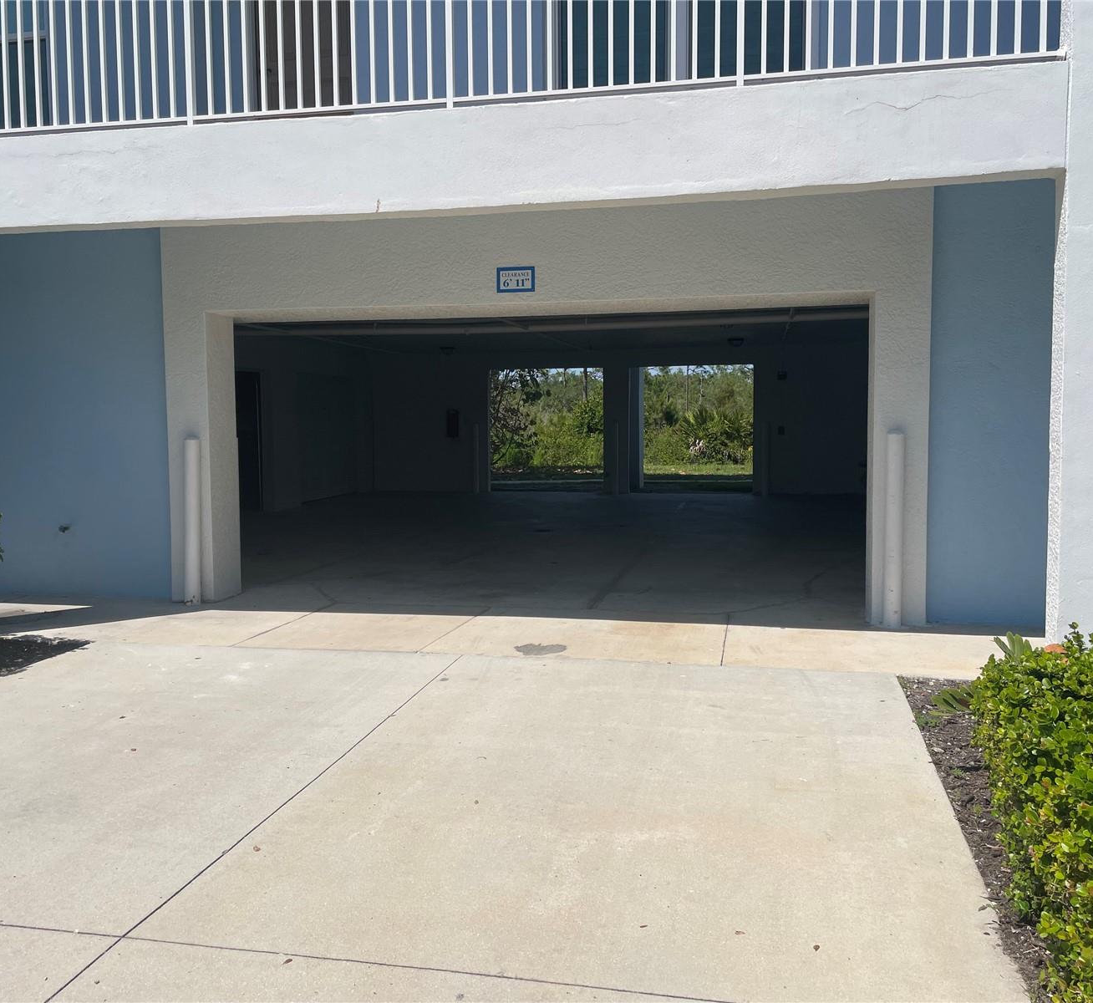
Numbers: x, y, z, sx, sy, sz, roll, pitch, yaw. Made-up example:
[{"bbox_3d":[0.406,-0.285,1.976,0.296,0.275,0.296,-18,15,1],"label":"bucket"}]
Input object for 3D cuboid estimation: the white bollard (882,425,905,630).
[{"bbox_3d":[2.414,0.198,6.972,0.118,1.378,0.118,0,4,11],"label":"white bollard"}]

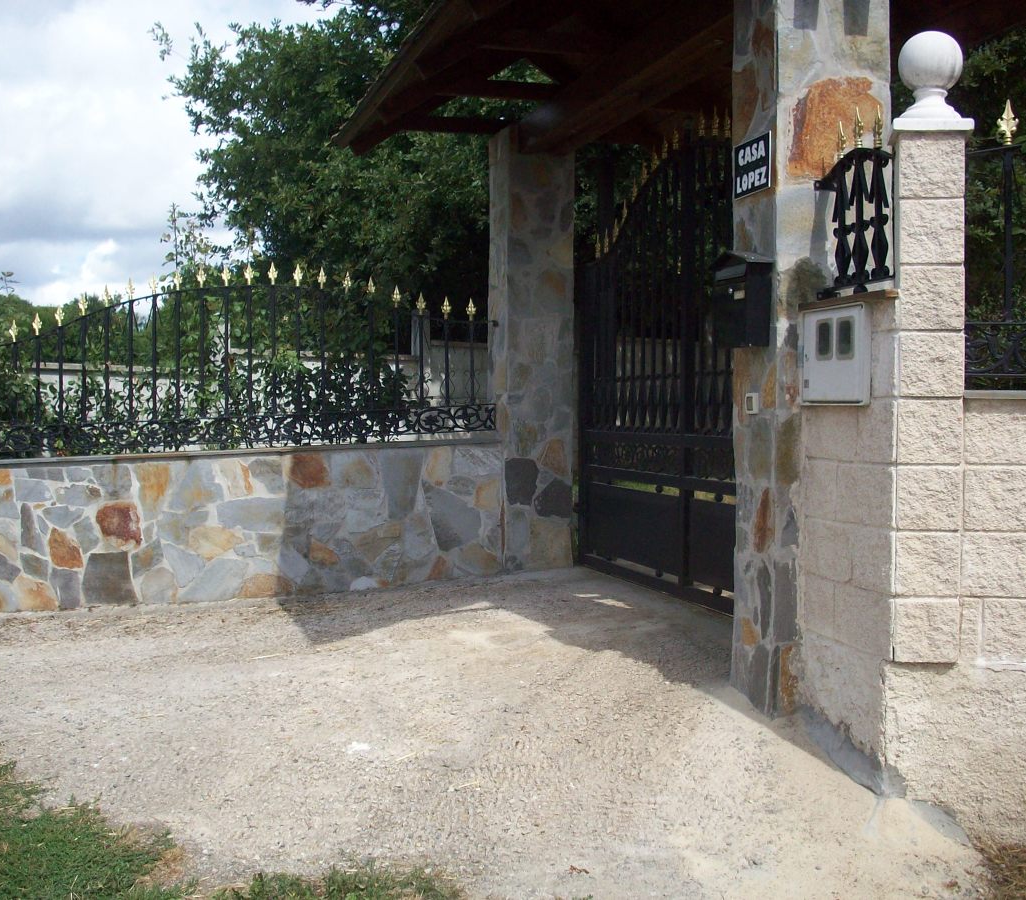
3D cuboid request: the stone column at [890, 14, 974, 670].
[{"bbox_3d":[1.273,-0.320,3.927,0.240,1.930,0.240,1,2,8],"label":"stone column"}]

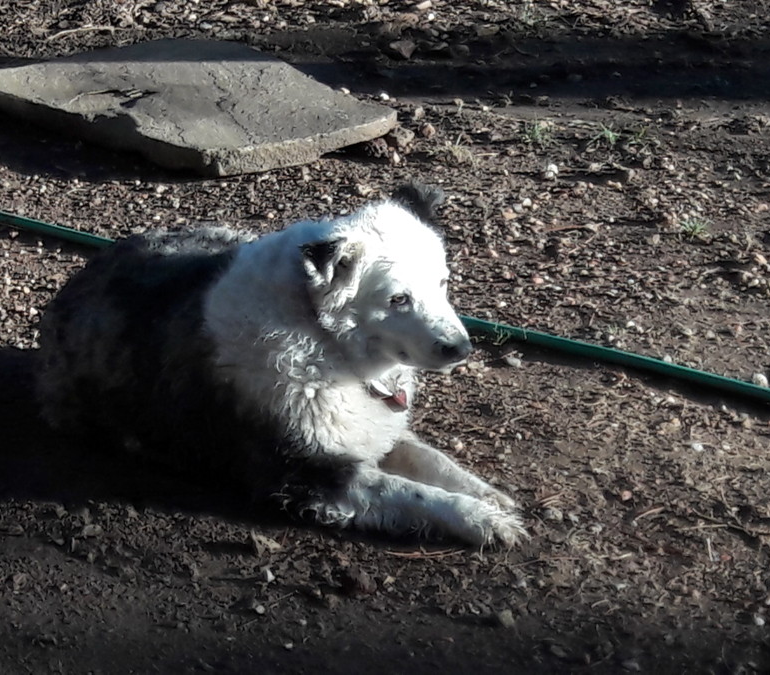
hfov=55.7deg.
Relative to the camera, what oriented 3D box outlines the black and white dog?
[{"bbox_3d":[-0.149,-0.013,1.138,0.824,0.494,0.350,13,42,15],"label":"black and white dog"}]

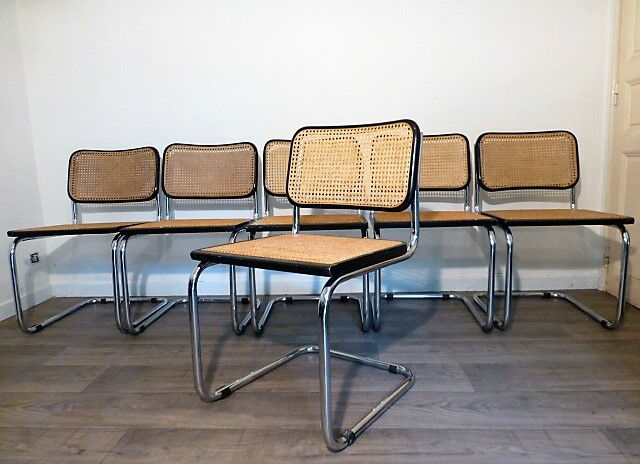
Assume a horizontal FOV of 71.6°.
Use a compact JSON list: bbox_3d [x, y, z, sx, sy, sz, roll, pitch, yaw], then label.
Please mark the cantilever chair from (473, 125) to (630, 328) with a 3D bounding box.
[{"bbox_3d":[0.950,-0.033,1.903,0.468,0.800,0.536,-1,8,5],"label":"cantilever chair"}]

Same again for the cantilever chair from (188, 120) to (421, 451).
[{"bbox_3d":[-0.020,0.083,1.261,0.468,0.800,0.536,4,10,36],"label":"cantilever chair"}]

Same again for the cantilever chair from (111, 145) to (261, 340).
[{"bbox_3d":[-0.538,0.000,1.971,0.468,0.800,0.536,-1,8,5],"label":"cantilever chair"}]

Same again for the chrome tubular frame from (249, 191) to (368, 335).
[{"bbox_3d":[-0.035,0.056,1.940,0.460,0.670,0.526,-1,8,3],"label":"chrome tubular frame"}]

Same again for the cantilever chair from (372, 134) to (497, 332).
[{"bbox_3d":[0.460,-0.024,1.933,0.468,0.800,0.536,-1,8,6],"label":"cantilever chair"}]

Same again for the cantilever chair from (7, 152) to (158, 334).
[{"bbox_3d":[-1.012,0.008,2.014,0.468,0.800,0.536,-1,8,4],"label":"cantilever chair"}]

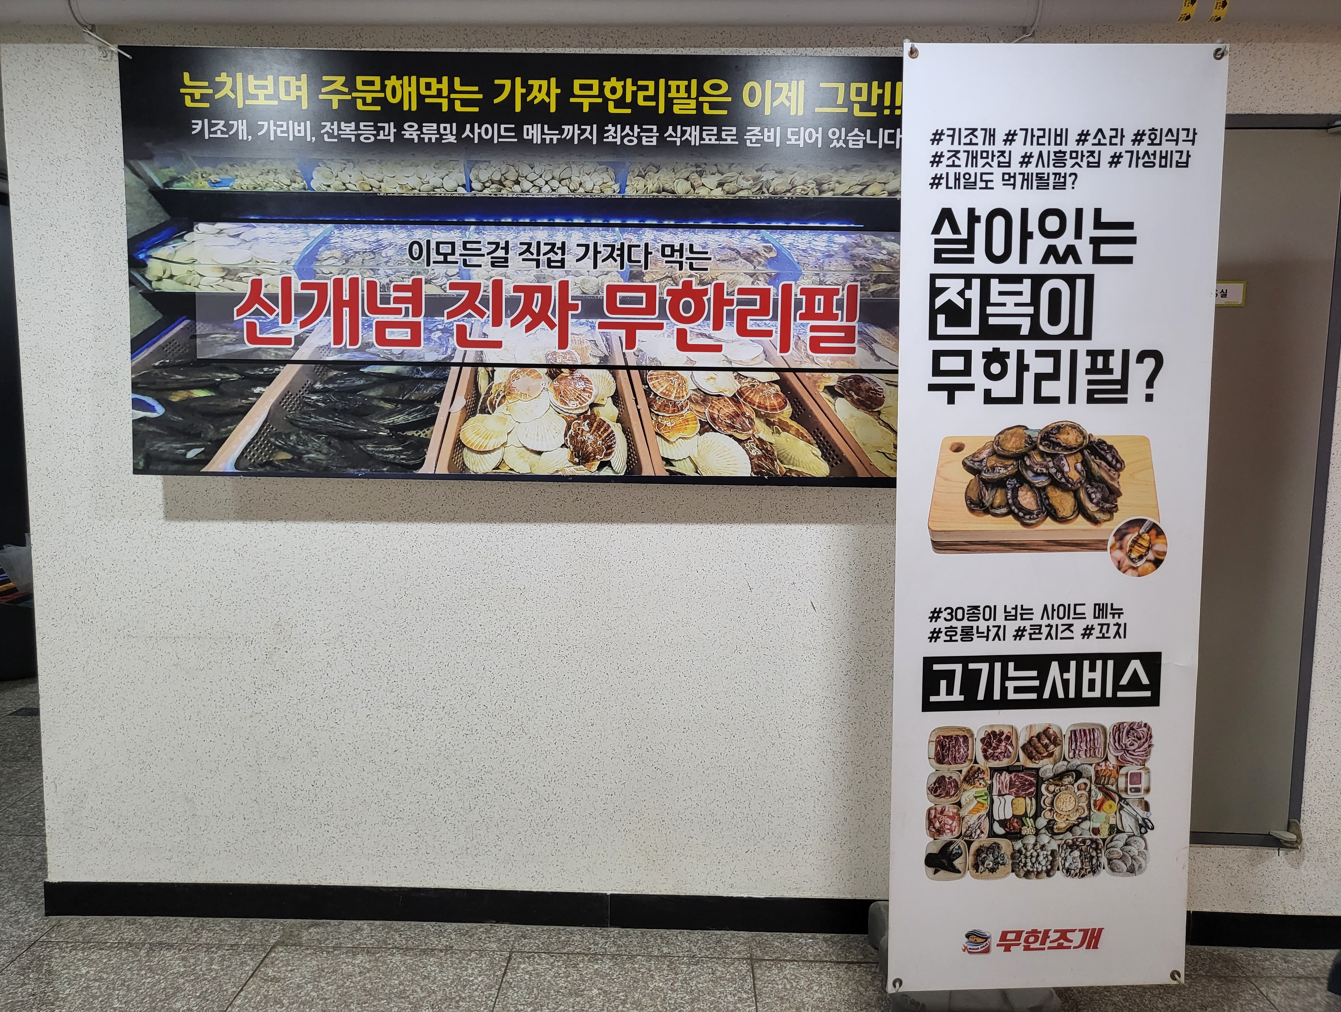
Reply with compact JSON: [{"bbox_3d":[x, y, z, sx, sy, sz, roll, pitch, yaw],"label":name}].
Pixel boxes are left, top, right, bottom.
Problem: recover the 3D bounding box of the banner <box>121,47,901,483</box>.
[{"bbox_3d":[-0.300,-0.557,2.421,1.980,1.000,0.040,1,5,0],"label":"banner"}]

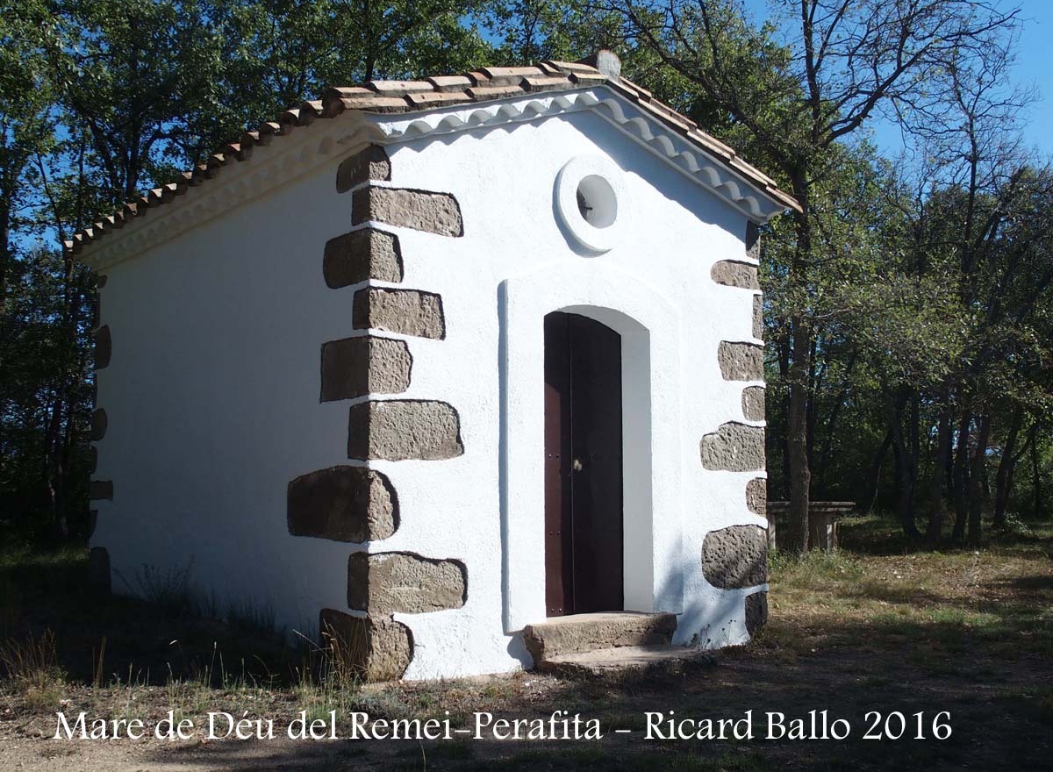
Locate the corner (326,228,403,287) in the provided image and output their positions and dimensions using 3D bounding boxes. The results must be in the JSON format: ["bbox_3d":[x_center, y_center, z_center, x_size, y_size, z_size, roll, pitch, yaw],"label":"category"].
[{"bbox_3d":[-1.011,-0.755,7.141,0.225,0.317,0.583,4,-7,-38],"label":"corner"}]

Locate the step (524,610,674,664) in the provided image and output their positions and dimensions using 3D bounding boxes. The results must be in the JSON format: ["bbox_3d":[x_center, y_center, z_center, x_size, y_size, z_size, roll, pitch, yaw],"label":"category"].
[{"bbox_3d":[0.444,1.728,8.104,1.274,0.224,0.469,3,-6,-38],"label":"step"}]

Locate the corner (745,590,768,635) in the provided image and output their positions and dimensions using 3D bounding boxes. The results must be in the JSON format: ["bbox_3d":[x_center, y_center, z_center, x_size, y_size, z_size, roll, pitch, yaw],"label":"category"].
[{"bbox_3d":[1.638,1.803,9.268,0.252,0.350,0.525,3,-6,-38],"label":"corner"}]

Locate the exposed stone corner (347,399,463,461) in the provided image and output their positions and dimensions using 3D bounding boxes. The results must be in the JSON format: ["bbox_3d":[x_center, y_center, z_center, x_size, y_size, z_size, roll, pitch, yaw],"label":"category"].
[{"bbox_3d":[-0.756,0.289,7.334,0.697,0.384,0.253,3,-6,-38],"label":"exposed stone corner"}]

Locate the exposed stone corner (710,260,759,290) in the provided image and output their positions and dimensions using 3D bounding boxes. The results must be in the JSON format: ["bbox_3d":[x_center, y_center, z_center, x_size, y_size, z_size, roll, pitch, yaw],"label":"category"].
[{"bbox_3d":[1.588,-0.883,9.259,0.553,0.214,0.245,3,-6,-38],"label":"exposed stone corner"}]

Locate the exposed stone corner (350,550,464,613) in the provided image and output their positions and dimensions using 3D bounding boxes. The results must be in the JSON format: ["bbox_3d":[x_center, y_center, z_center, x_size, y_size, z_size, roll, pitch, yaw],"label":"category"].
[{"bbox_3d":[-0.708,1.171,6.956,0.706,0.363,0.225,4,-7,-38],"label":"exposed stone corner"}]

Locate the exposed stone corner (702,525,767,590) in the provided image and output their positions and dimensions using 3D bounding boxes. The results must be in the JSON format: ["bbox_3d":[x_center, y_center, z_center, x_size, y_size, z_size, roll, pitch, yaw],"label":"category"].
[{"bbox_3d":[1.464,1.281,8.676,0.716,0.476,0.286,4,-7,-38],"label":"exposed stone corner"}]

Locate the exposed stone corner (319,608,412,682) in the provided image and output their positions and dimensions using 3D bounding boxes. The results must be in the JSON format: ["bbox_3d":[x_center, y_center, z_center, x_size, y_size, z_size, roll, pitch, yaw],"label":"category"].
[{"bbox_3d":[-1.016,1.600,7.250,0.322,0.420,0.602,3,-6,-38],"label":"exposed stone corner"}]

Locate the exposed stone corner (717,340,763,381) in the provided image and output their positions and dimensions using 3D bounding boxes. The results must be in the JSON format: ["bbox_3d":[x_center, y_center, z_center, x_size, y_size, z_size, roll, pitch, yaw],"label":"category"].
[{"bbox_3d":[1.552,-0.173,8.879,0.522,0.302,0.266,4,-7,-38],"label":"exposed stone corner"}]

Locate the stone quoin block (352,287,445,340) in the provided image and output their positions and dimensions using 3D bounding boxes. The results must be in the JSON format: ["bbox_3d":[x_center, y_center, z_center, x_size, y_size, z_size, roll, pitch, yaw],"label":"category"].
[{"bbox_3d":[-0.806,-0.446,7.329,0.556,0.291,0.217,3,-6,-38],"label":"stone quoin block"}]

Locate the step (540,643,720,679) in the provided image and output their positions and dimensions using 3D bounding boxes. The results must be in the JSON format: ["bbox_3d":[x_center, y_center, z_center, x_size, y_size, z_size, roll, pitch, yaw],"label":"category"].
[{"bbox_3d":[0.659,1.730,7.210,1.135,0.102,0.593,4,-7,-38],"label":"step"}]

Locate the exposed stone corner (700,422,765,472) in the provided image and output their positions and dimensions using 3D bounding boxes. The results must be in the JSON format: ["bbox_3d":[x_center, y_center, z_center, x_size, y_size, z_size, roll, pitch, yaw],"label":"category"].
[{"bbox_3d":[1.472,0.464,8.752,0.716,0.374,0.266,4,-7,-38],"label":"exposed stone corner"}]

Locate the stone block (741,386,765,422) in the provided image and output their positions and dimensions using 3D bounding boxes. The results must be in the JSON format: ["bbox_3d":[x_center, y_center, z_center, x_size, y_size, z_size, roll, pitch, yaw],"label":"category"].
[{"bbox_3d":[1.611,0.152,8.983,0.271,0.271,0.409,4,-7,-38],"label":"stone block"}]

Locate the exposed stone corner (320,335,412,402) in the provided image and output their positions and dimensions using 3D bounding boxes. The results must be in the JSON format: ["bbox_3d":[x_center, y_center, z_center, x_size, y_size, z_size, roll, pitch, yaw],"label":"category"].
[{"bbox_3d":[-0.988,-0.094,7.104,0.295,0.363,0.600,4,-7,-38],"label":"exposed stone corner"}]

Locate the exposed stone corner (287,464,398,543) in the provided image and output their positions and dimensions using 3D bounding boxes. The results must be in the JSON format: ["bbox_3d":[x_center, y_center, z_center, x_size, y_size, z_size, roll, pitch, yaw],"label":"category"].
[{"bbox_3d":[-1.199,0.757,7.471,0.211,0.472,1.071,3,-6,-38],"label":"exposed stone corner"}]

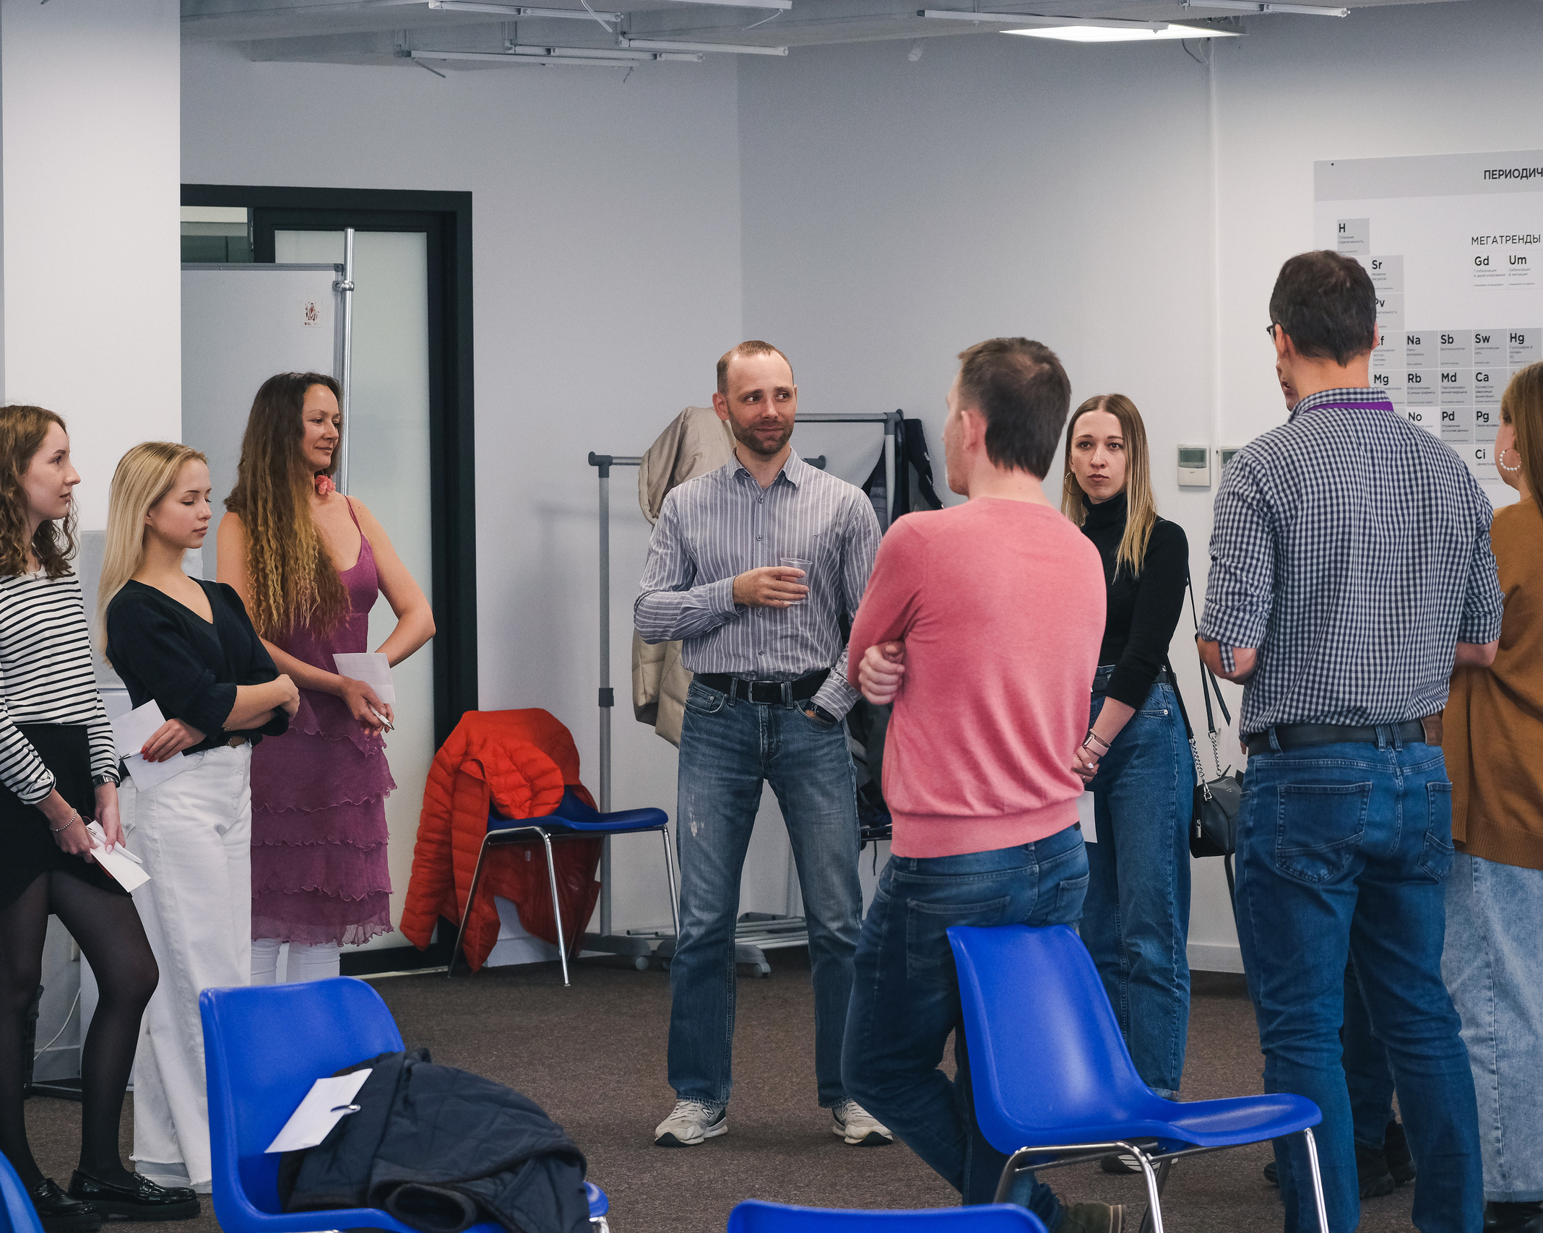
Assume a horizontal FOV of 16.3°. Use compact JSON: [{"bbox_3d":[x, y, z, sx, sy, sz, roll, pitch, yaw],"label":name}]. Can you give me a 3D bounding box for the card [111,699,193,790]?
[{"bbox_3d":[-1.284,0.266,11.171,0.110,0.165,0.008,-25,-3,8],"label":"card"}]

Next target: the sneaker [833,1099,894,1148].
[{"bbox_3d":[0.202,1.118,12.093,0.110,0.115,0.300,-1,2,-9],"label":"sneaker"}]

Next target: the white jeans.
[{"bbox_3d":[-1.231,0.740,11.392,0.280,0.940,0.350,1,3,44],"label":"white jeans"}]

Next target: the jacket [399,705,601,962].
[{"bbox_3d":[-0.760,0.633,15.700,0.400,0.740,0.610,1,3,40],"label":"jacket"}]

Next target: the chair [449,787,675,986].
[{"bbox_3d":[-0.610,0.644,15.632,0.520,0.780,0.520,1,3,40],"label":"chair"}]

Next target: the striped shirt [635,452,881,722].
[{"bbox_3d":[-0.028,-0.068,12.097,0.550,0.610,0.340,-1,2,2],"label":"striped shirt"}]

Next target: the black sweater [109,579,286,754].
[{"bbox_3d":[-1.205,0.104,11.338,0.280,0.380,0.410,1,3,42],"label":"black sweater"}]

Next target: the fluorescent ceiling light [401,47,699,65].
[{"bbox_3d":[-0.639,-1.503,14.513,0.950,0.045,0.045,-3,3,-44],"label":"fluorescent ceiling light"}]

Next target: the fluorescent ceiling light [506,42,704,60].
[{"bbox_3d":[-0.441,-1.498,14.314,0.720,0.045,0.045,-3,3,-44],"label":"fluorescent ceiling light"}]

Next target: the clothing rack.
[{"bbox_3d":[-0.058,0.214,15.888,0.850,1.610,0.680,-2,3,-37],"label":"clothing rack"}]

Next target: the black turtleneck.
[{"bbox_3d":[0.718,-0.036,11.579,0.410,0.480,0.290,0,2,30],"label":"black turtleneck"}]

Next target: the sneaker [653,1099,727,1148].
[{"bbox_3d":[-0.178,1.122,12.129,0.110,0.115,0.300,0,2,19],"label":"sneaker"}]

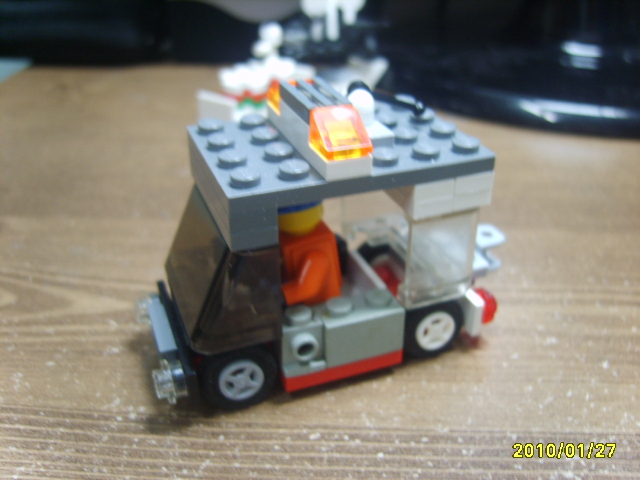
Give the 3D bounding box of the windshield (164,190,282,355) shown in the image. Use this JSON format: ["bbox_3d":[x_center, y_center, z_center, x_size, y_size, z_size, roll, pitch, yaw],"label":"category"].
[{"bbox_3d":[-0.020,0.003,0.120,0.016,0.019,0.032,-11,31,-18],"label":"windshield"}]

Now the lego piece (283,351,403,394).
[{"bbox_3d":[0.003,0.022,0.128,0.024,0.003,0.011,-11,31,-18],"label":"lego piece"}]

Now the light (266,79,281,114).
[{"bbox_3d":[-0.005,-0.028,0.123,0.008,0.006,0.008,-11,31,-18],"label":"light"}]

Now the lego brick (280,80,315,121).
[{"bbox_3d":[-0.003,-0.024,0.112,0.003,0.003,0.016,-11,31,-18],"label":"lego brick"}]

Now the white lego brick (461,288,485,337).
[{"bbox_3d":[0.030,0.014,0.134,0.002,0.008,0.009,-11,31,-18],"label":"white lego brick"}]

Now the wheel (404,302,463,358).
[{"bbox_3d":[0.022,0.017,0.131,0.014,0.014,0.006,-11,31,-18],"label":"wheel"}]

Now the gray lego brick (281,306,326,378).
[{"bbox_3d":[-0.004,0.018,0.120,0.008,0.011,0.008,-11,31,-18],"label":"gray lego brick"}]

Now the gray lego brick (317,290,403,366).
[{"bbox_3d":[0.007,0.016,0.124,0.016,0.011,0.008,-11,31,-18],"label":"gray lego brick"}]

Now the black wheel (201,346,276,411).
[{"bbox_3d":[-0.015,0.024,0.118,0.014,0.014,0.006,-11,31,-18],"label":"black wheel"}]

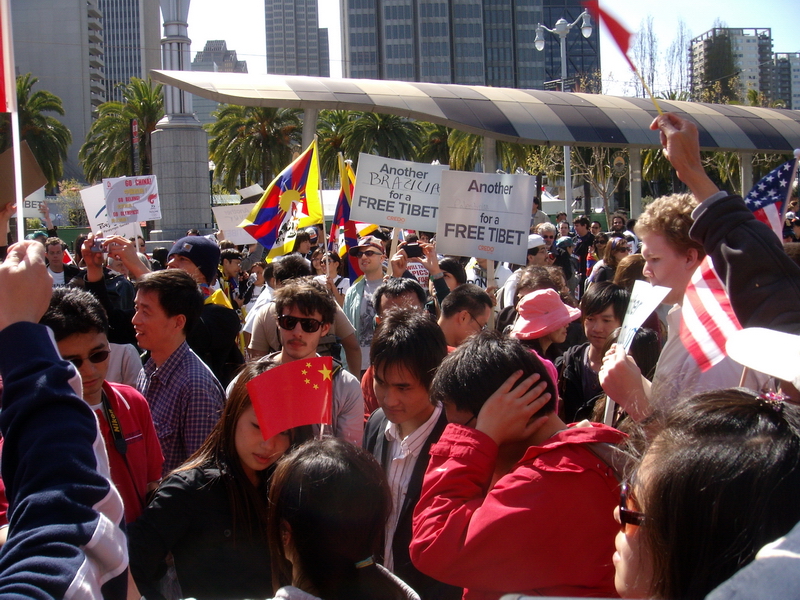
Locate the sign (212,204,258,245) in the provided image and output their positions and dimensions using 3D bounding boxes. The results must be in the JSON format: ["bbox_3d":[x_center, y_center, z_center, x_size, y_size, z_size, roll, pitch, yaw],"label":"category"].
[{"bbox_3d":[-1.679,-0.794,9.300,0.610,0.457,0.020,-16,15,30],"label":"sign"}]

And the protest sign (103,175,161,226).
[{"bbox_3d":[-2.808,-1.048,9.200,0.600,0.457,0.020,-8,2,-17],"label":"protest sign"}]

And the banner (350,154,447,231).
[{"bbox_3d":[0.007,-0.713,5.850,0.610,0.457,0.020,9,1,3],"label":"banner"}]

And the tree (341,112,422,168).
[{"bbox_3d":[-1.130,-8.709,64.000,6.000,10.800,6.000,-2,5,0],"label":"tree"}]

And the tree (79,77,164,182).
[{"bbox_3d":[-14.376,-7.259,50.000,6.800,11.000,6.800,-2,5,0],"label":"tree"}]

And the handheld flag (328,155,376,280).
[{"bbox_3d":[-0.403,-0.686,7.300,0.420,1.050,0.350,0,6,24],"label":"handheld flag"}]

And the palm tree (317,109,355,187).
[{"bbox_3d":[-4.475,-9.241,61.669,6.500,10.600,6.500,-2,5,0],"label":"palm tree"}]

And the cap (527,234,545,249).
[{"bbox_3d":[1.026,-0.449,6.800,0.230,0.120,0.180,-3,6,-6],"label":"cap"}]

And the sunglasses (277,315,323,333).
[{"bbox_3d":[-0.306,0.072,2.830,0.145,0.048,0.145,7,2,8],"label":"sunglasses"}]

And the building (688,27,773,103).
[{"bbox_3d":[131.998,-69.629,354.615,24.000,73.000,24.000,-3,5,-8],"label":"building"}]

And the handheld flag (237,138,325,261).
[{"bbox_3d":[-1.170,-0.974,8.600,0.820,1.150,0.350,-2,6,6],"label":"handheld flag"}]

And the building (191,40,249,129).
[{"bbox_3d":[-96.692,-91.042,475.344,34.000,101.000,34.000,-2,5,0],"label":"building"}]

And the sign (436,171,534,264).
[{"bbox_3d":[0.467,-0.456,4.800,0.620,0.470,0.040,10,9,36],"label":"sign"}]

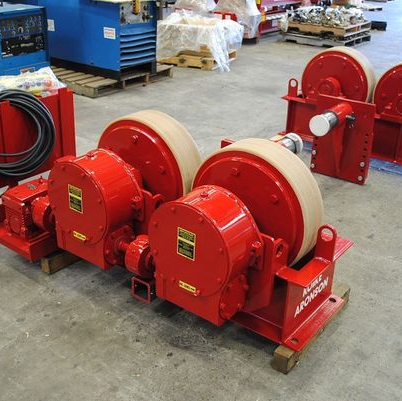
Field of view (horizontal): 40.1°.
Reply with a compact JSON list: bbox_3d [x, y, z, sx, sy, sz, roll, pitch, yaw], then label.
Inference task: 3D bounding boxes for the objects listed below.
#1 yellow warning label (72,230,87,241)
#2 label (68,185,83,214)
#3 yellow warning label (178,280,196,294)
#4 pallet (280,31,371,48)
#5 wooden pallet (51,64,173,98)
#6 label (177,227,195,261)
[{"bbox_3d":[-0.575,0.168,2.596,0.087,0.019,0.003,20,30,32],"label":"yellow warning label"},{"bbox_3d":[-0.574,-0.006,2.520,0.090,0.117,0.003,20,30,32],"label":"label"},{"bbox_3d":[-0.059,0.356,2.251,0.089,0.022,0.003,20,30,32],"label":"yellow warning label"},{"bbox_3d":[2.456,-3.199,10.770,1.223,0.131,1.184,18,30,30],"label":"pallet"},{"bbox_3d":[-1.436,-1.689,7.232,1.512,0.136,1.480,18,29,30],"label":"wooden pallet"},{"bbox_3d":[-0.060,0.172,2.171,0.087,0.119,0.003,20,30,32],"label":"label"}]

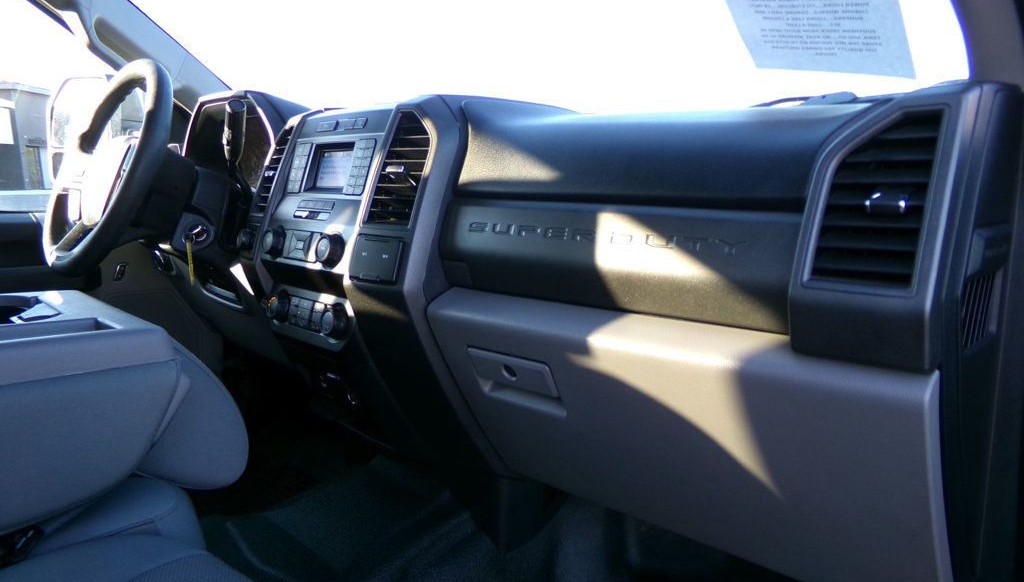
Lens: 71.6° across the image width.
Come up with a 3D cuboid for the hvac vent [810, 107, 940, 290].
[{"bbox_3d":[0.269,-0.069,0.521,0.065,0.141,0.036,7,-17,38],"label":"hvac vent"}]

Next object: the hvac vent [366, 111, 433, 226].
[{"bbox_3d":[-0.135,-0.156,0.902,0.070,0.159,0.036,6,-16,32],"label":"hvac vent"}]

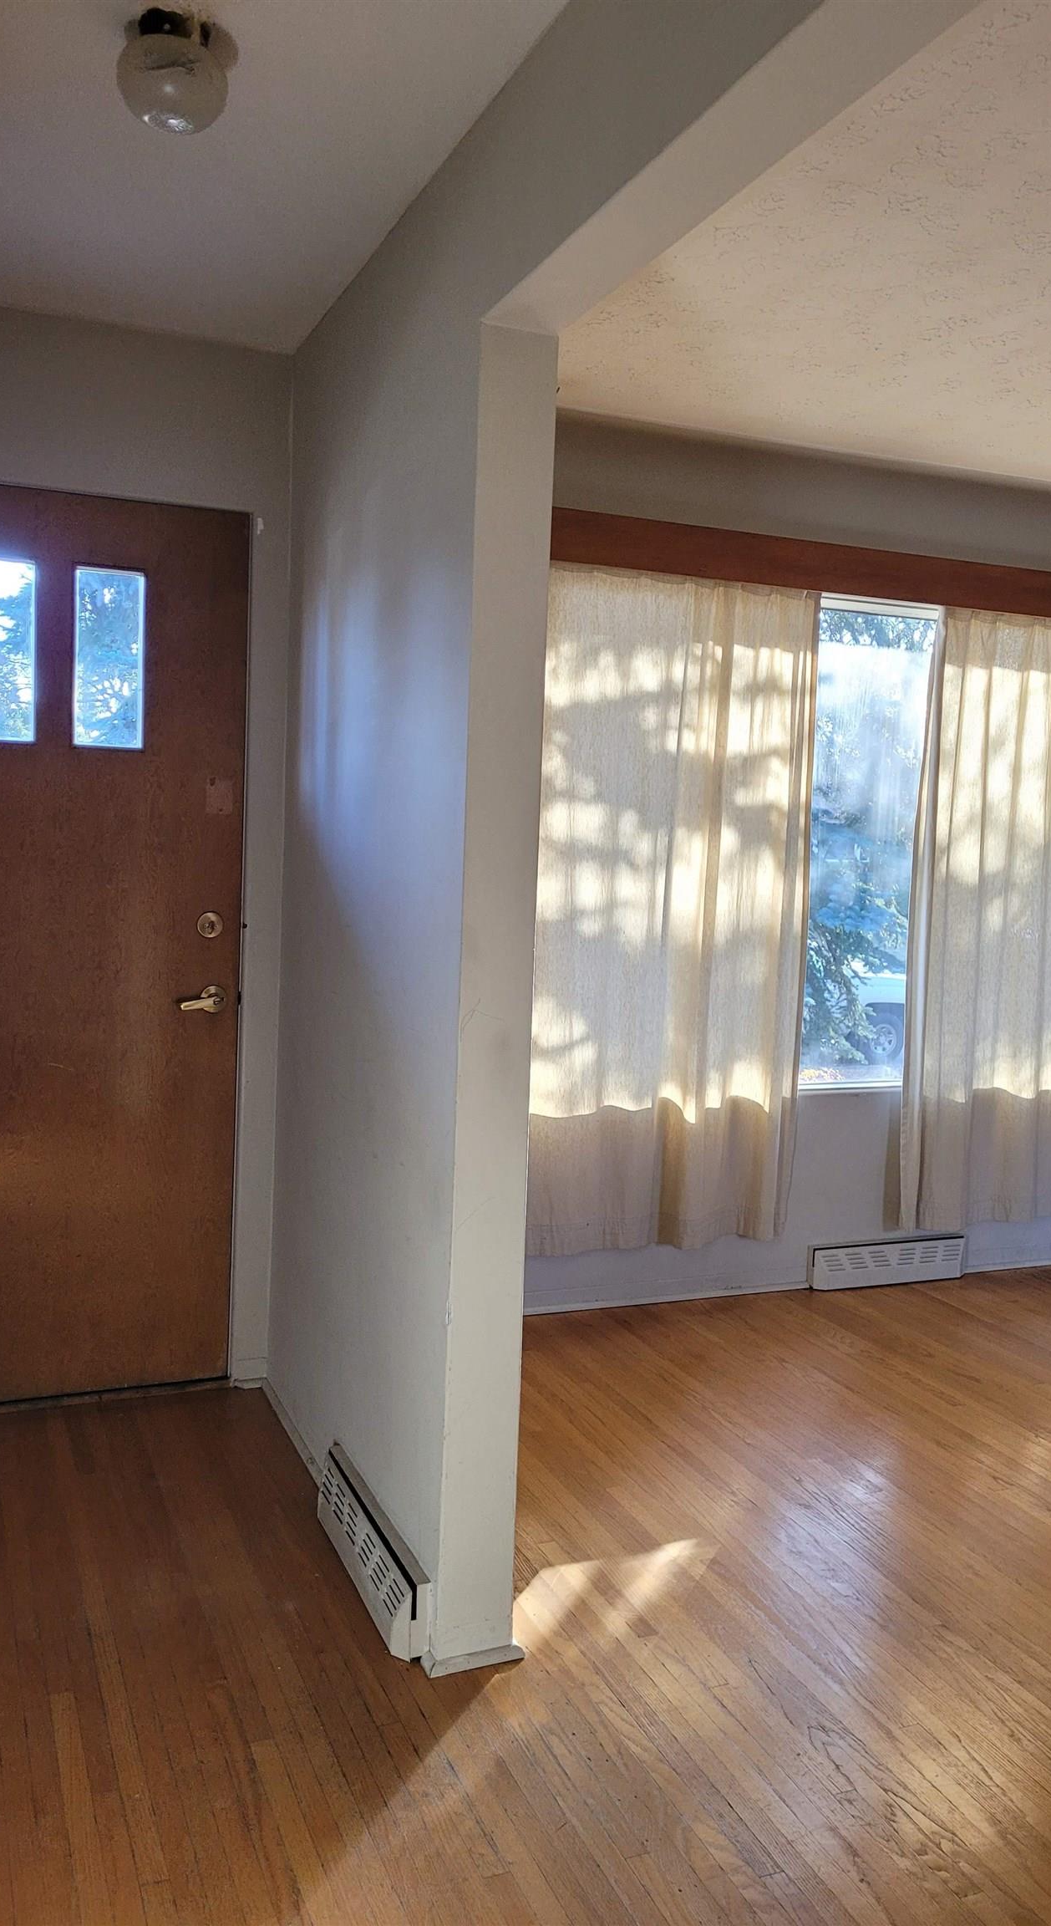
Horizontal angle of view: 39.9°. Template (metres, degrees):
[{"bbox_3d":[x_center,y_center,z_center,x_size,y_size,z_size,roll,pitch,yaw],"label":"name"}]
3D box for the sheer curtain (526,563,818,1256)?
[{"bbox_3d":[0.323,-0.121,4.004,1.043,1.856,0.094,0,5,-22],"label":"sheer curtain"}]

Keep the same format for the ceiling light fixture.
[{"bbox_3d":[-0.497,-1.240,2.022,0.153,0.131,0.153,0,5,-22],"label":"ceiling light fixture"}]

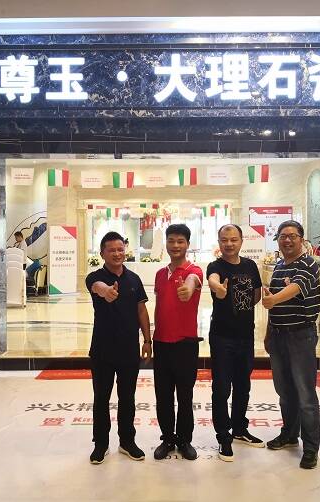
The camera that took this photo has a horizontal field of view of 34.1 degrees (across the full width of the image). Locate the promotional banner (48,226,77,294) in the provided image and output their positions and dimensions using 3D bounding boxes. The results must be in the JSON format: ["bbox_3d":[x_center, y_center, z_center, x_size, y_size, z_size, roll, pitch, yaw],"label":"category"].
[{"bbox_3d":[-2.475,0.257,13.400,0.720,1.770,0.080,0,1,-9],"label":"promotional banner"}]

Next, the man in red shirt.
[{"bbox_3d":[0.119,0.668,3.801,0.420,1.726,0.560,0,1,7],"label":"man in red shirt"}]

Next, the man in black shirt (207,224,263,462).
[{"bbox_3d":[0.575,0.669,3.828,0.430,1.724,0.560,0,1,-3],"label":"man in black shirt"}]

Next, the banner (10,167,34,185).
[{"bbox_3d":[-2.413,-1.310,9.100,0.390,0.300,0.010,0,1,0],"label":"banner"}]

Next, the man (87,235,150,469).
[{"bbox_3d":[-0.290,0.695,3.765,0.490,1.674,0.560,0,1,-9],"label":"man"}]

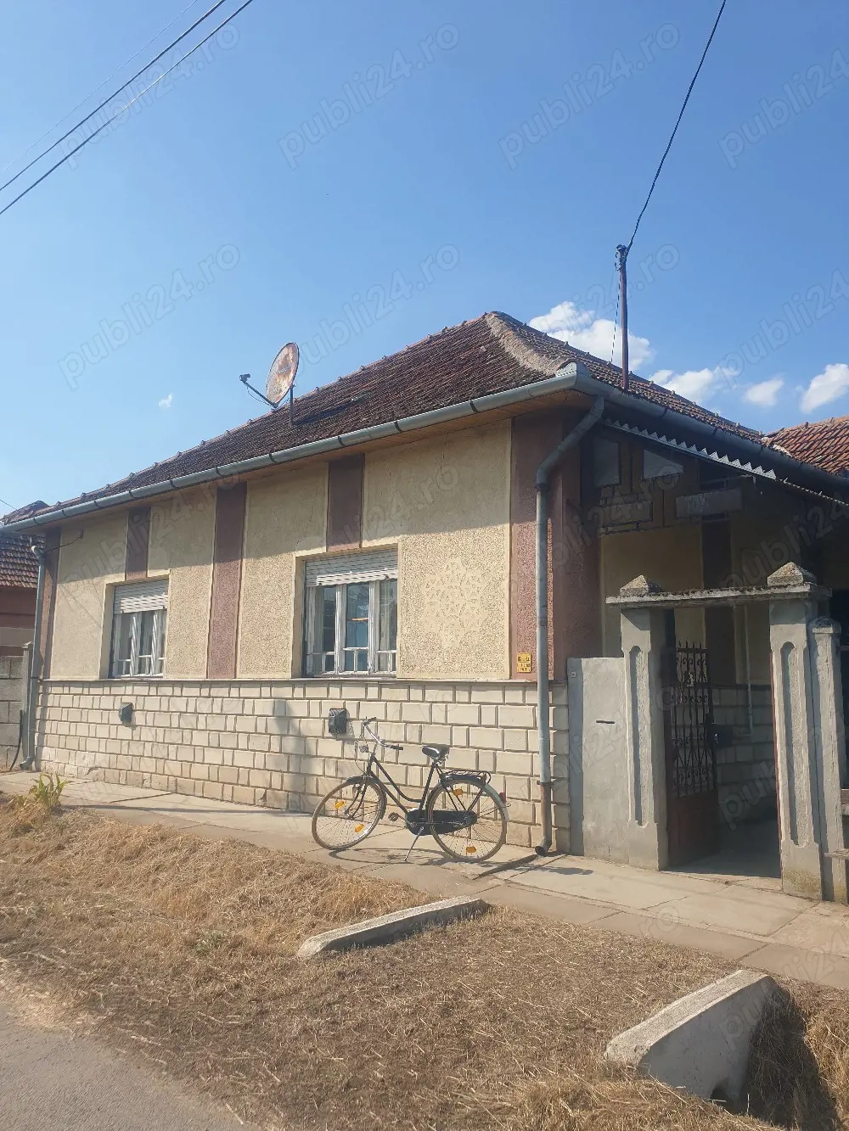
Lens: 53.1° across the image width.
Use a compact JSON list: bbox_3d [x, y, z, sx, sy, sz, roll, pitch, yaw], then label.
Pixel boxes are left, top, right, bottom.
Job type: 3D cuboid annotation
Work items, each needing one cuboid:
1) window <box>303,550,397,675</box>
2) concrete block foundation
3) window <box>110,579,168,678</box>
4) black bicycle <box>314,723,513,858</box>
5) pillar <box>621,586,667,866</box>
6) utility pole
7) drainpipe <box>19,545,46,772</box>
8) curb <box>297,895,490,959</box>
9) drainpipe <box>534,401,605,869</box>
[{"bbox_3d":[-0.905,0.625,10.604,1.760,1.560,0.140,-6,-11,40],"label":"window"},{"bbox_3d":[-2.695,2.404,11.822,10.900,1.600,0.380,-6,-11,40],"label":"concrete block foundation"},{"bbox_3d":[-4.519,1.024,13.622,1.810,1.580,0.140,-6,-11,40],"label":"window"},{"bbox_3d":[-0.142,2.014,7.611,1.830,1.150,0.580,-3,-9,21],"label":"black bicycle"},{"bbox_3d":[2.055,1.443,7.891,0.310,2.590,0.270,-6,-11,40],"label":"pillar"},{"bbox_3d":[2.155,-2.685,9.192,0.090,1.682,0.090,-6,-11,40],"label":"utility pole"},{"bbox_3d":[-7.053,1.635,15.203,0.150,4.020,0.310,-6,-11,40],"label":"drainpipe"},{"bbox_3d":[-0.182,2.307,5.337,0.170,0.170,1.540,-7,-11,41],"label":"curb"},{"bbox_3d":[1.385,0.537,8.175,0.820,4.330,0.300,-6,-11,40],"label":"drainpipe"}]

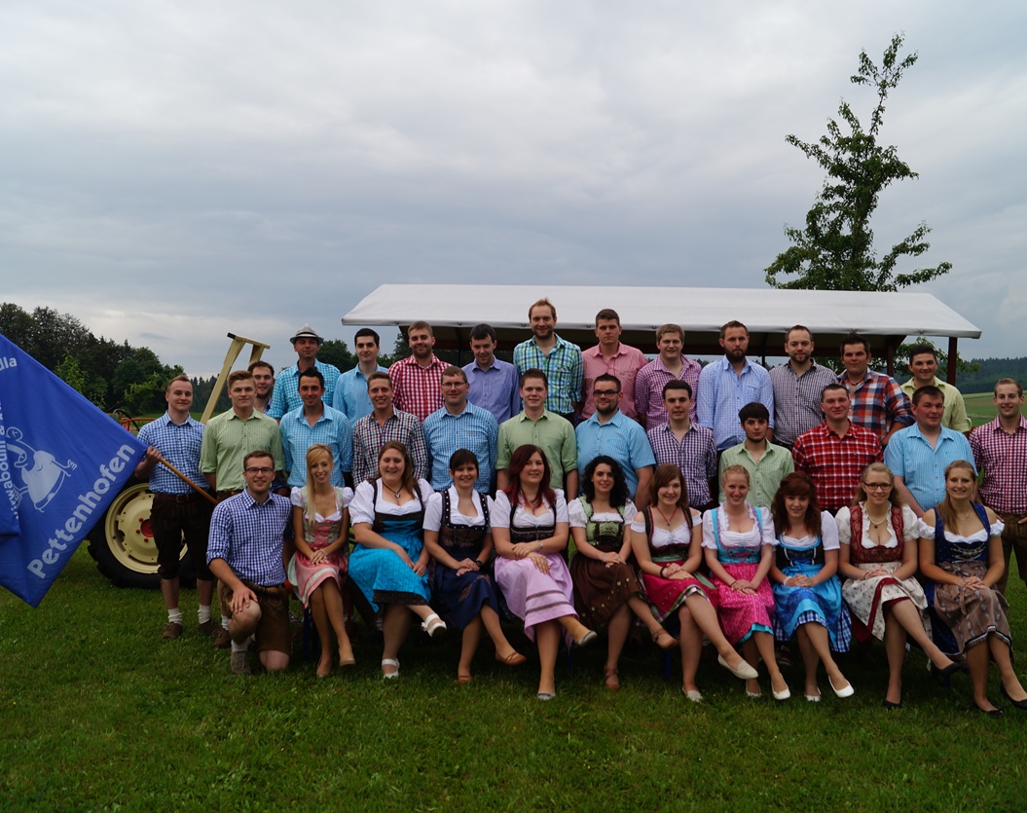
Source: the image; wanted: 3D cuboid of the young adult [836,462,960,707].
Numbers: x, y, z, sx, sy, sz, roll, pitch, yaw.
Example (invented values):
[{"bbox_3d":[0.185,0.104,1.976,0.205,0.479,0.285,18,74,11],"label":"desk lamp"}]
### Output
[{"bbox_3d":[2.120,0.970,5.100,0.540,1.300,0.780,1,1,7],"label":"young adult"}]

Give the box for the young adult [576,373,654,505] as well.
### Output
[{"bbox_3d":[0.667,0.687,6.142,0.550,1.830,0.360,1,1,17],"label":"young adult"}]

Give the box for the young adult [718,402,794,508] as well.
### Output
[{"bbox_3d":[1.563,0.797,5.880,0.500,1.656,0.320,1,0,9],"label":"young adult"}]

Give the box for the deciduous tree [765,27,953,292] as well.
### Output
[{"bbox_3d":[5.285,-2.060,14.047,3.200,7.280,3.200,1,1,0],"label":"deciduous tree"}]

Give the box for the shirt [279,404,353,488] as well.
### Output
[{"bbox_3d":[-1.299,0.272,6.020,0.500,0.620,0.300,1,1,-7],"label":"shirt"}]

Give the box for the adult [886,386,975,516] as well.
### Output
[{"bbox_3d":[2.570,0.750,5.650,0.560,1.750,0.360,1,1,16],"label":"adult"}]

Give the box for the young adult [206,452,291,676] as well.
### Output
[{"bbox_3d":[-1.625,0.917,5.620,0.520,1.273,0.750,1,0,-6],"label":"young adult"}]

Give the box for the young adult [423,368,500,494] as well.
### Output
[{"bbox_3d":[-0.356,0.658,6.080,0.510,1.844,0.330,1,0,0],"label":"young adult"}]

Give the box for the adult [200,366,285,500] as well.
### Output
[{"bbox_3d":[-1.840,0.670,6.200,0.540,1.820,0.340,0,1,-16],"label":"adult"}]

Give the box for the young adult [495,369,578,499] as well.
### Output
[{"bbox_3d":[0.140,0.673,6.212,0.560,1.860,0.340,1,1,3],"label":"young adult"}]

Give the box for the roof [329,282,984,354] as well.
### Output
[{"bbox_3d":[1.273,-0.848,8.796,5.223,0.565,2.350,1,0,7],"label":"roof"}]

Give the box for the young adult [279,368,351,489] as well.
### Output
[{"bbox_3d":[-1.422,0.652,6.362,0.510,1.830,0.340,1,1,1],"label":"young adult"}]

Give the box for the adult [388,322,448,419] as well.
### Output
[{"bbox_3d":[-0.641,0.303,6.350,0.520,1.780,0.340,1,1,-3],"label":"adult"}]

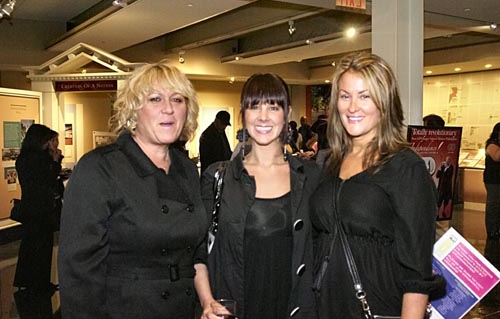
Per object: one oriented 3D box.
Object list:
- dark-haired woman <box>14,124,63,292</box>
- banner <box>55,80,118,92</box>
[{"bbox_3d":[-2.085,0.467,5.353,0.440,1.650,0.440,-1,4,-15],"label":"dark-haired woman"},{"bbox_3d":[-2.479,-1.106,8.200,1.030,0.165,0.050,1,4,17],"label":"banner"}]

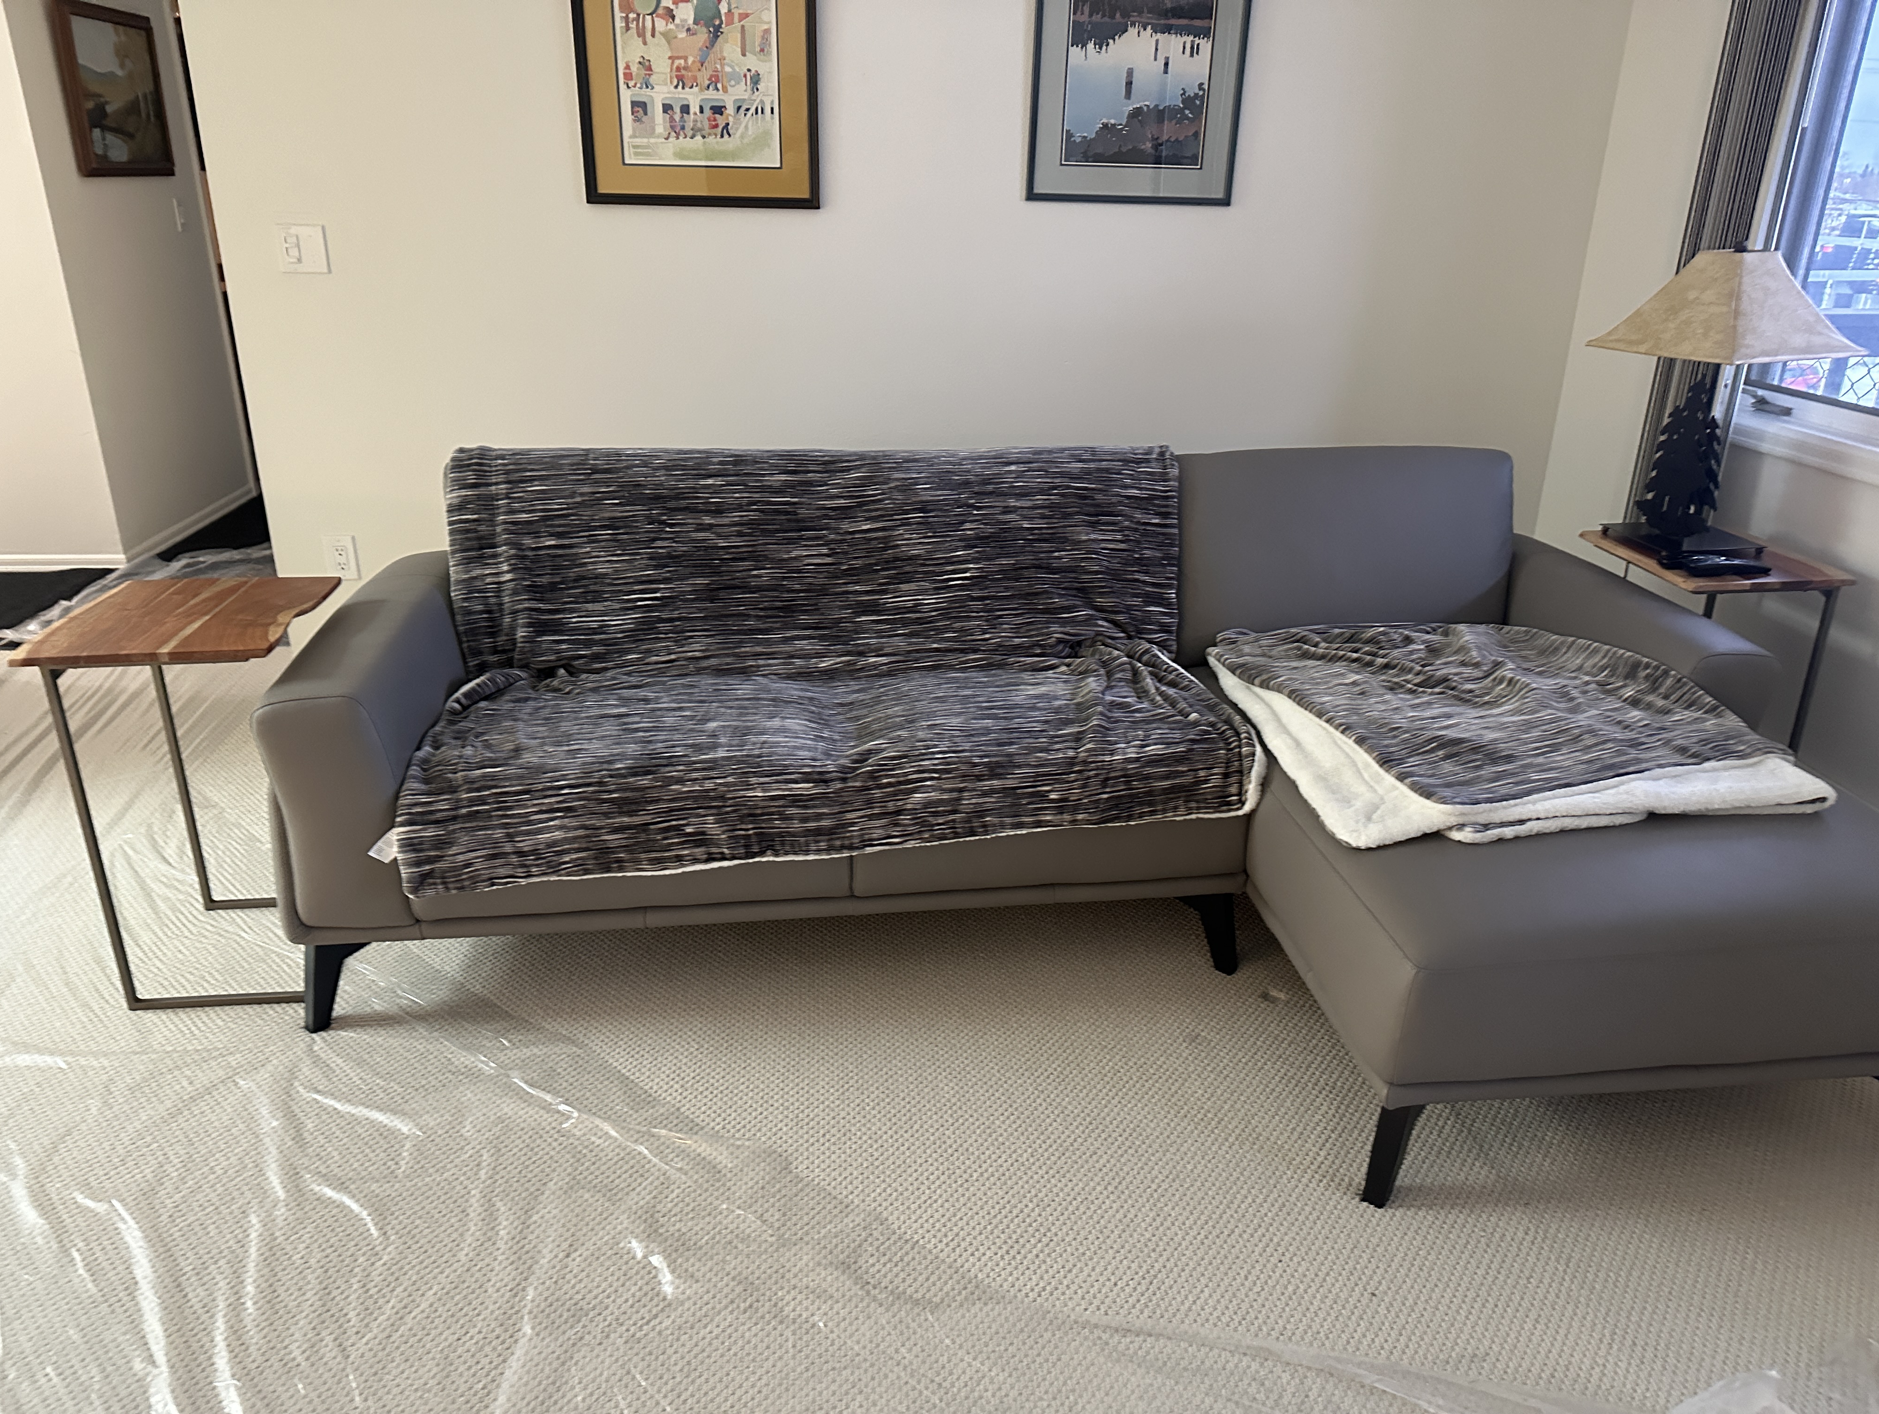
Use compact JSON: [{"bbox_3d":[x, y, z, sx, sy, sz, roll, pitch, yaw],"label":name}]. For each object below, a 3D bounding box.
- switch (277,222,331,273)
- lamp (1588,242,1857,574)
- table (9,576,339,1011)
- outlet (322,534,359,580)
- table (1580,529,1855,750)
[{"bbox_3d":[-1.590,-1.142,3.265,0.116,0.115,0.012,-1,22,-4],"label":"switch"},{"bbox_3d":[1.563,-0.618,2.647,0.350,0.605,0.350,-6,23,-18],"label":"lamp"},{"bbox_3d":[-1.258,0.143,2.314,0.370,0.645,0.425,-2,22,-8],"label":"table"},{"bbox_3d":[-1.629,-0.404,3.556,0.081,0.122,0.010,-1,22,-4],"label":"outlet"},{"bbox_3d":[1.594,-0.020,2.840,0.360,0.645,0.425,-2,22,-6],"label":"table"}]

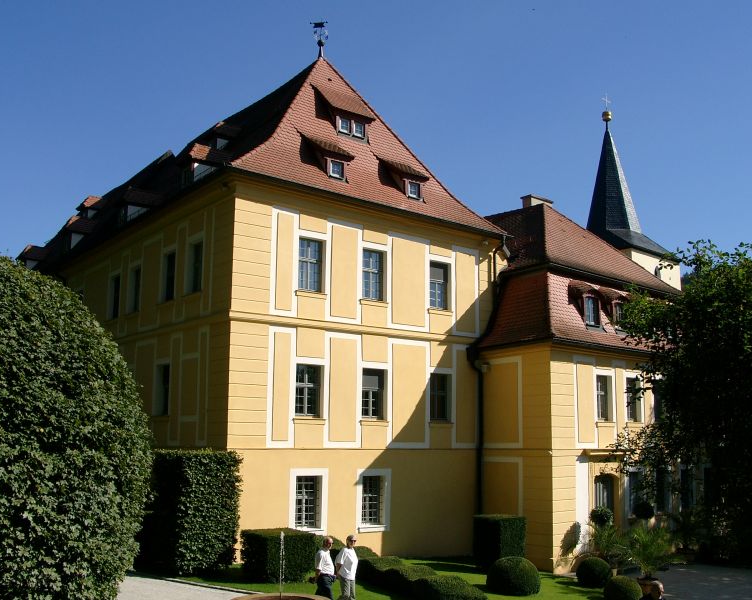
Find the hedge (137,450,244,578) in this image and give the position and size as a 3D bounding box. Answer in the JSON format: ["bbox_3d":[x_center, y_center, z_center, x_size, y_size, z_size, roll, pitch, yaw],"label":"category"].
[{"bbox_3d":[-4.867,5.447,20.358,1.550,2.900,2.700,8,-12,-37],"label":"hedge"}]

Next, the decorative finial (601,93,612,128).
[{"bbox_3d":[13.656,-11.232,46.283,1.000,2.087,0.540,8,-12,-35],"label":"decorative finial"}]

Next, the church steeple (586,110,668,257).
[{"bbox_3d":[13.600,-6.499,45.483,5.450,9.324,5.450,8,-12,-35],"label":"church steeple"}]

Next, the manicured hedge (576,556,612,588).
[{"bbox_3d":[6.188,7.703,22.255,1.080,0.970,1.080,8,-12,-37],"label":"manicured hedge"}]

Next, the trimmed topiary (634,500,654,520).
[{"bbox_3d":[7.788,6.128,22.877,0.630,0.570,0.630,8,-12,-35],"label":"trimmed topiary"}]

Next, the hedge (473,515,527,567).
[{"bbox_3d":[3.441,6.733,21.687,1.000,1.430,1.000,8,-12,-35],"label":"hedge"}]

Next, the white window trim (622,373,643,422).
[{"bbox_3d":[9.245,3.505,28.224,1.208,1.878,0.200,8,-12,-37],"label":"white window trim"}]

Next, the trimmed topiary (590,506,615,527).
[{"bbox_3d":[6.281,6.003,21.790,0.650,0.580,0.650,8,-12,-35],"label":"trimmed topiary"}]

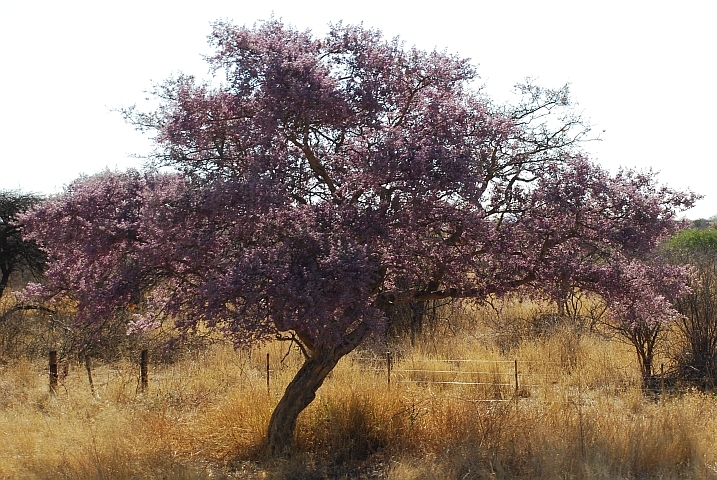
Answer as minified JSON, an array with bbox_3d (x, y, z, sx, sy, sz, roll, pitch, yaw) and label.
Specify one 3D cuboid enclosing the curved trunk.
[{"bbox_3d":[-0.619,2.266,23.500,1.520,2.040,0.580,0,-1,0],"label":"curved trunk"}]

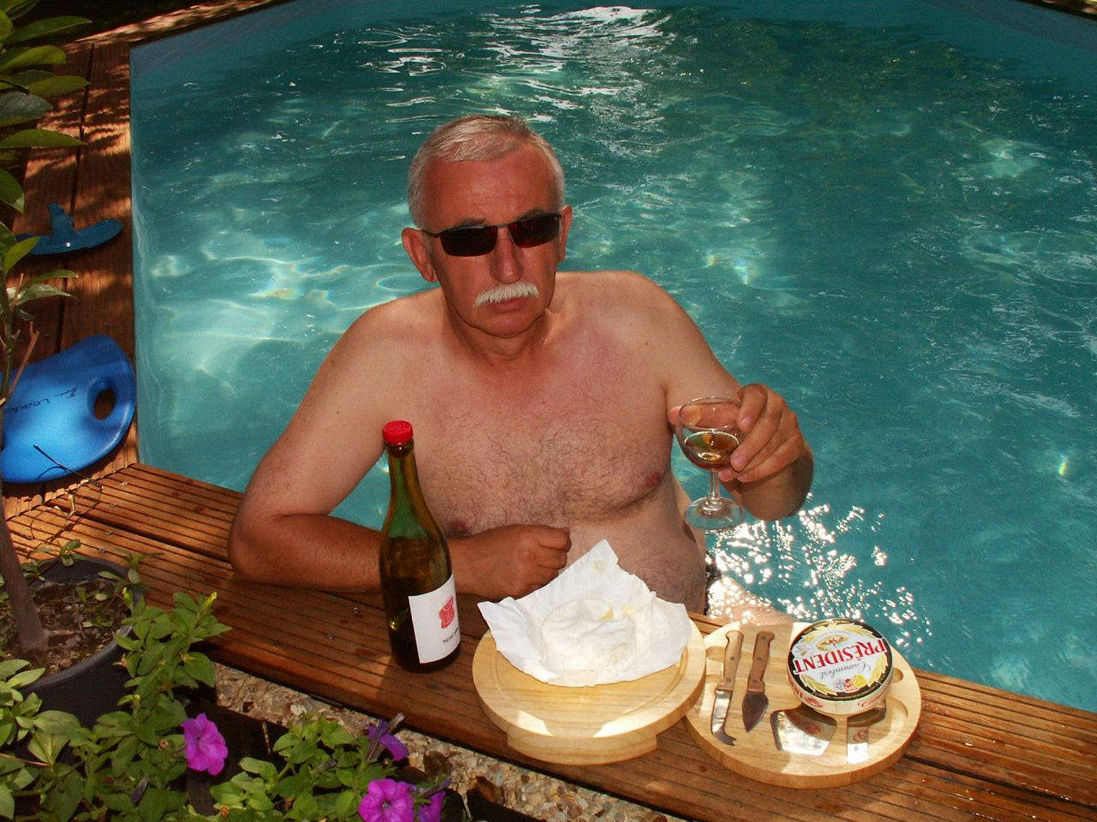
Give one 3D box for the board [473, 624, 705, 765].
[{"bbox_3d":[0.044,0.278,1.206,0.251,0.035,0.251,-5,29,0],"label":"board"}]

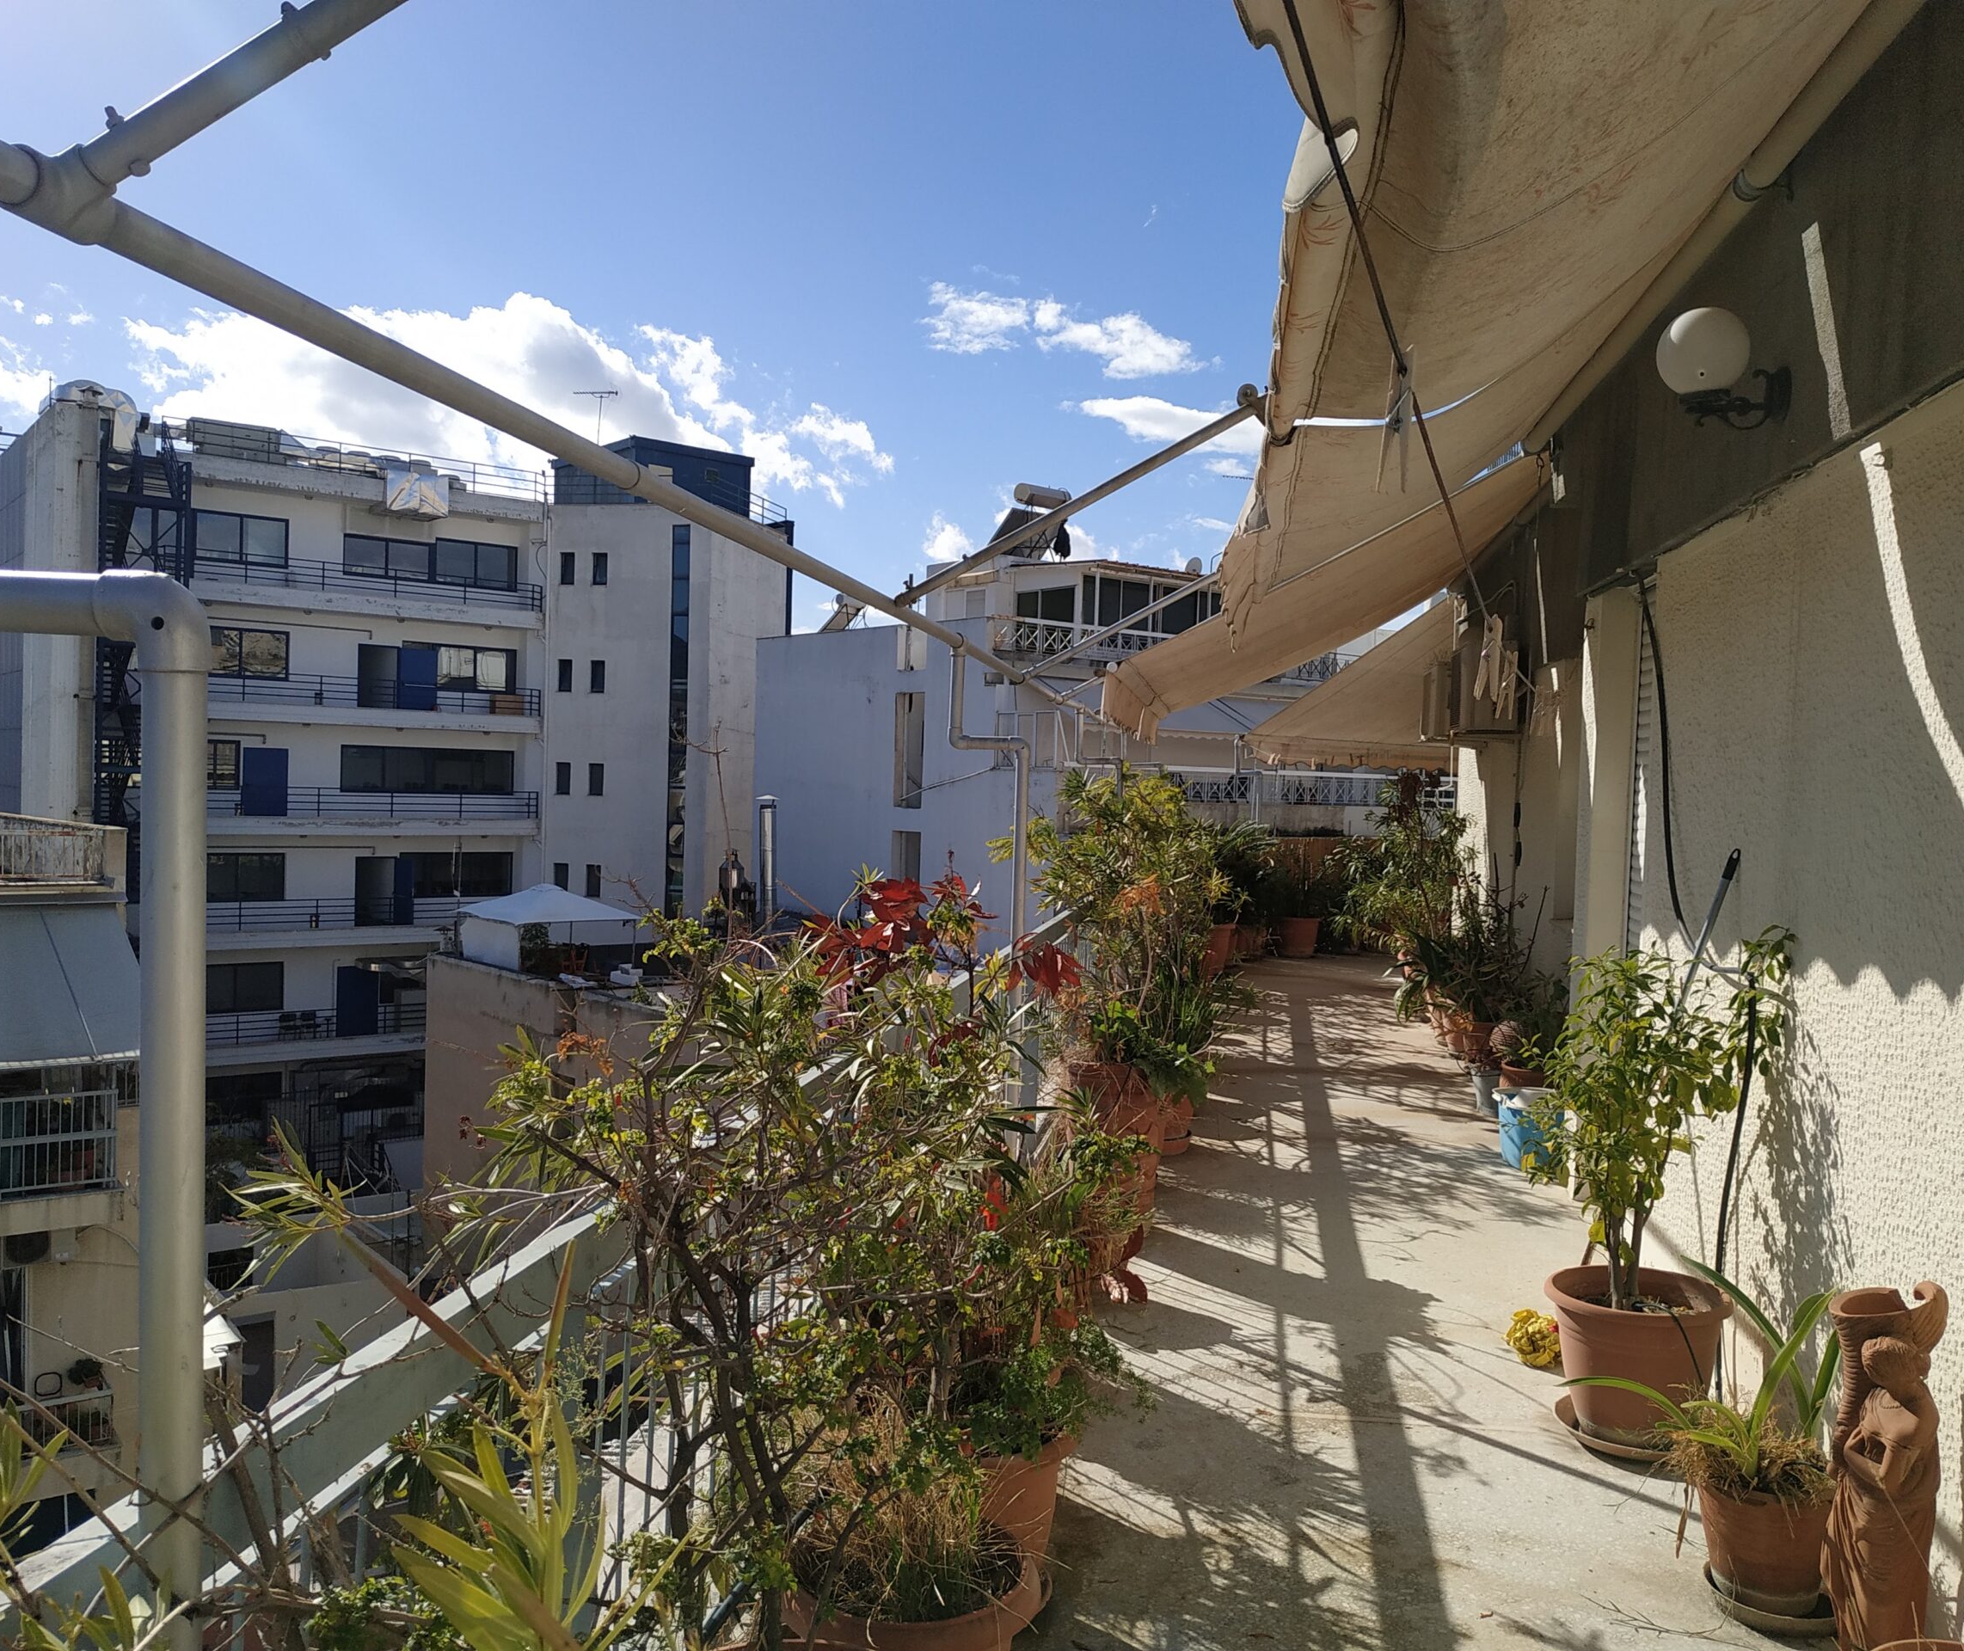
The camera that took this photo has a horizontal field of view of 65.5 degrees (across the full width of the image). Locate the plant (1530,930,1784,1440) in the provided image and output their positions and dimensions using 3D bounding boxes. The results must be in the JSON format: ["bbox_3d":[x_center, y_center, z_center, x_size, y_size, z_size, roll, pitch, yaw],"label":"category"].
[{"bbox_3d":[1.620,0.840,3.720,0.590,1.160,0.560,2,1,11],"label":"plant"}]

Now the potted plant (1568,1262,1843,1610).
[{"bbox_3d":[1.352,1.135,2.890,0.460,0.580,0.410,2,1,11],"label":"potted plant"}]

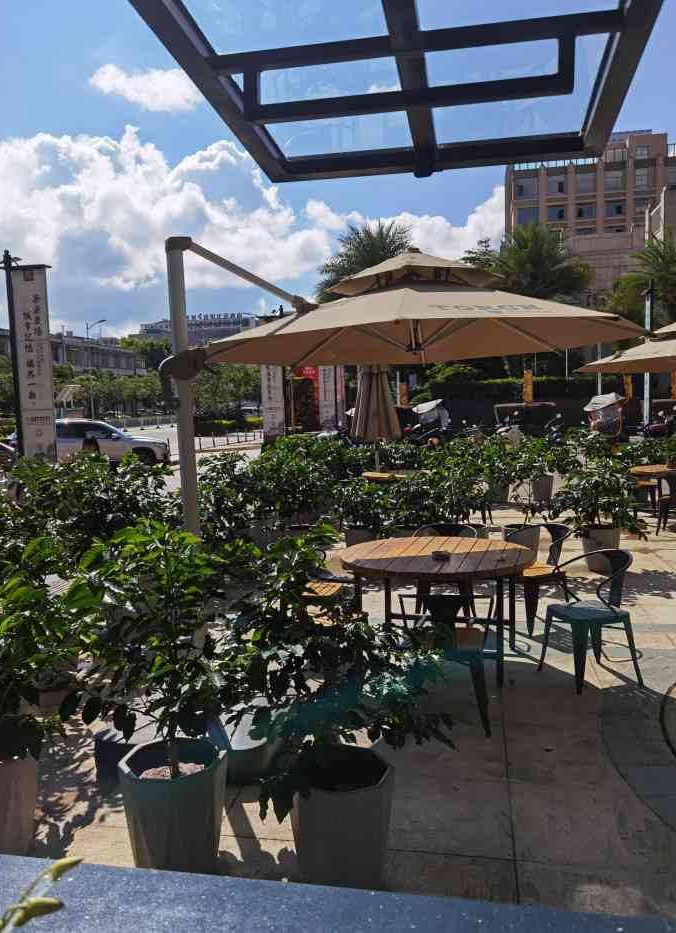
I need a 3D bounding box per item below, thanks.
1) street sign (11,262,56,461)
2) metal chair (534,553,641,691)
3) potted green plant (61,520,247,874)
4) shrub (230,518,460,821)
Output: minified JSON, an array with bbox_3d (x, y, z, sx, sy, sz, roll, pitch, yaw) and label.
[{"bbox_3d":[-7.251,-2.210,17.369,0.900,5.013,0.180,-2,4,-3],"label":"street sign"},{"bbox_3d":[1.617,0.960,4.604,0.520,0.770,0.550,-3,4,-14],"label":"metal chair"},{"bbox_3d":[-0.676,0.878,2.749,0.700,1.330,0.680,-2,4,0],"label":"potted green plant"},{"bbox_3d":[0.018,0.692,2.516,0.750,0.910,0.700,-2,5,0],"label":"shrub"}]

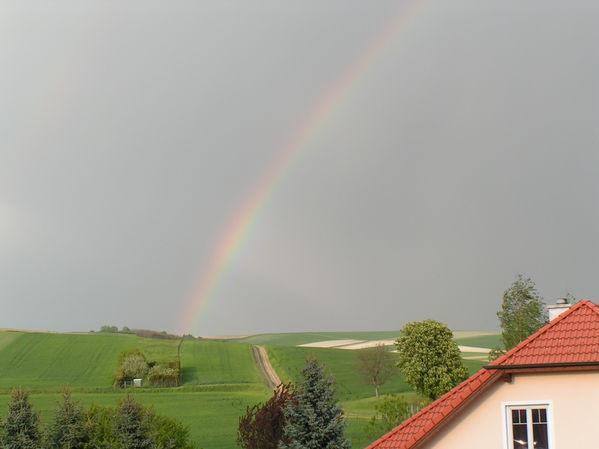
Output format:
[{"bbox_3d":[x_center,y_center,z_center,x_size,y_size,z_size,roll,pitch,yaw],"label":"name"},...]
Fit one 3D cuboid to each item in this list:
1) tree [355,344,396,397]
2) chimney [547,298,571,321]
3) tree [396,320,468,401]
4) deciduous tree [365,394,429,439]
[{"bbox_3d":[9.152,17.582,150.000,5.100,6.400,5.000,-1,-8,0],"label":"tree"},{"bbox_3d":[7.993,2.746,38.000,0.780,0.980,0.680,-5,-9,25],"label":"chimney"},{"bbox_3d":[12.279,12.741,115.000,6.700,7.800,6.500,-1,-8,0],"label":"tree"},{"bbox_3d":[6.386,12.771,82.000,4.100,3.200,3.700,-1,-8,0],"label":"deciduous tree"}]

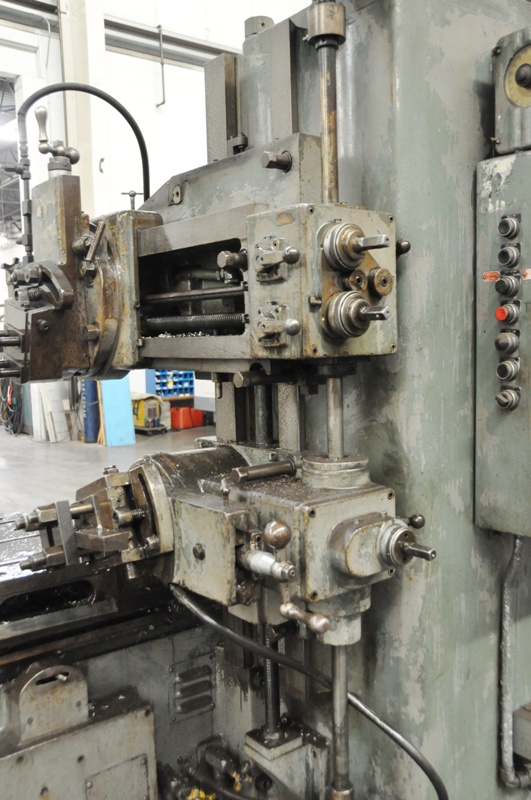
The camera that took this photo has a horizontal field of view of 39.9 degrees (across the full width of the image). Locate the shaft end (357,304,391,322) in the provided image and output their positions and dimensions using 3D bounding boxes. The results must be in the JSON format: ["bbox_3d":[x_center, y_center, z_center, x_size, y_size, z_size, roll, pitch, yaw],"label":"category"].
[{"bbox_3d":[0.167,-0.132,1.119,0.049,0.015,0.015,4,47,50],"label":"shaft end"}]

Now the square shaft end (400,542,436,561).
[{"bbox_3d":[0.258,0.253,1.219,0.015,0.015,0.049,-22,16,-37],"label":"square shaft end"}]

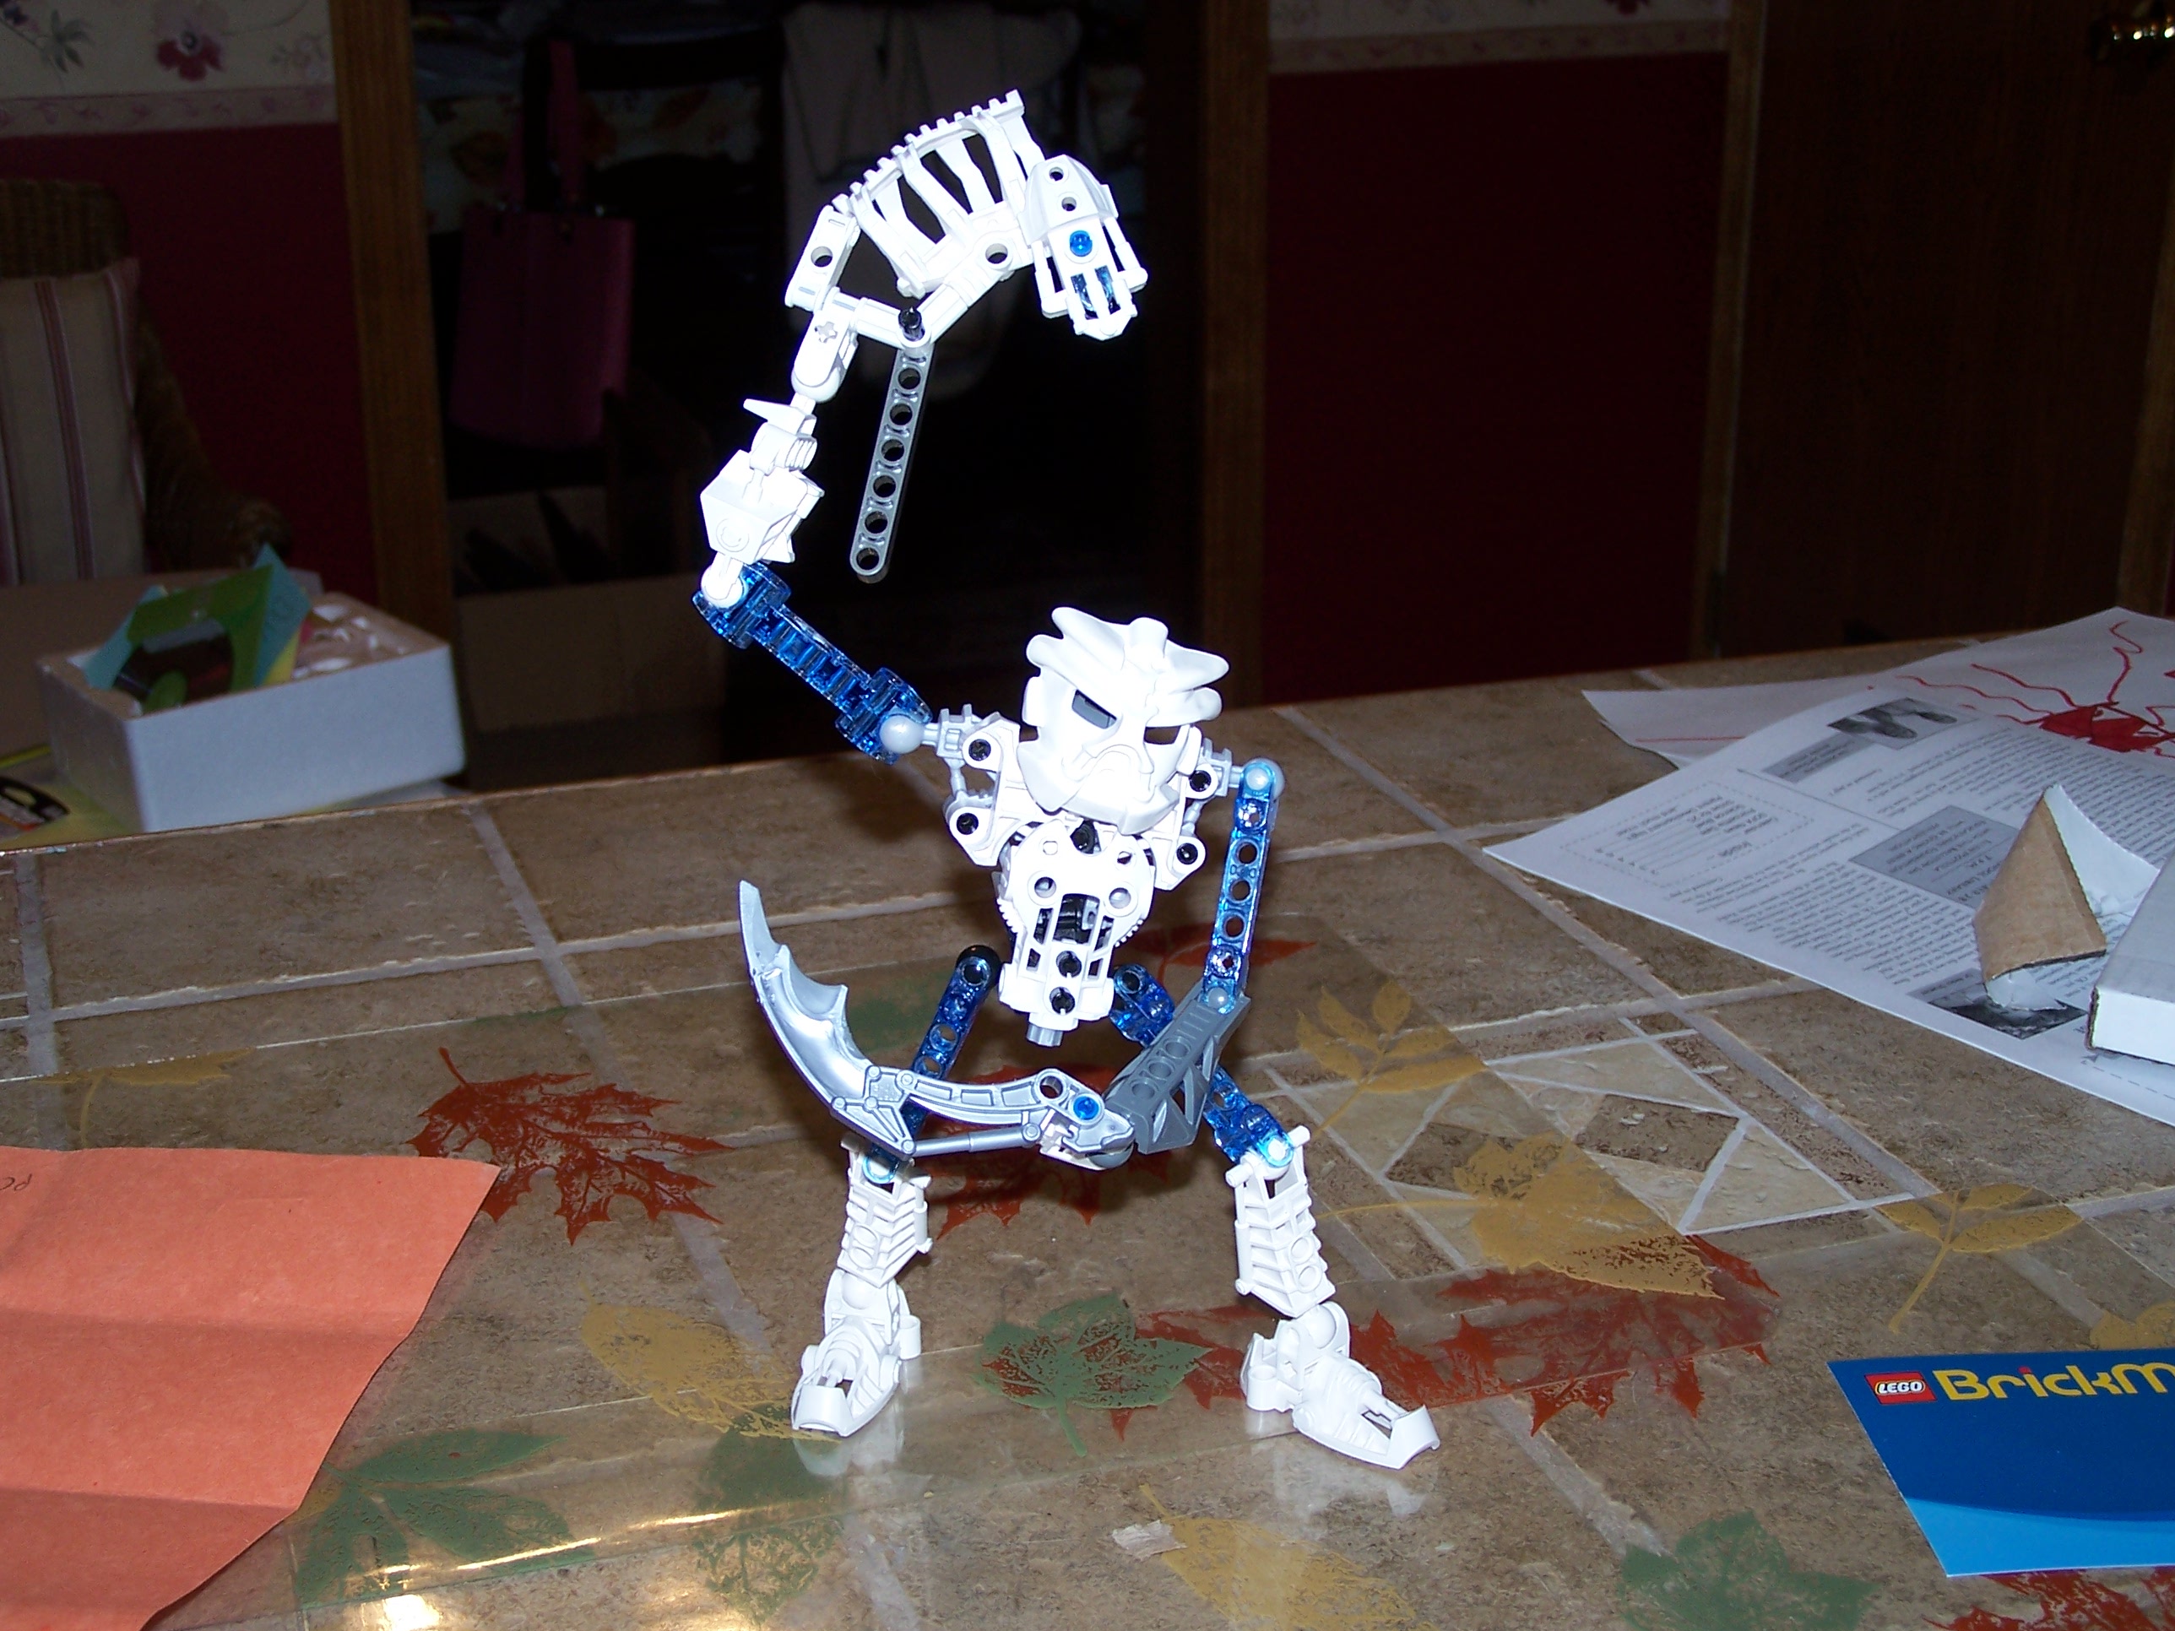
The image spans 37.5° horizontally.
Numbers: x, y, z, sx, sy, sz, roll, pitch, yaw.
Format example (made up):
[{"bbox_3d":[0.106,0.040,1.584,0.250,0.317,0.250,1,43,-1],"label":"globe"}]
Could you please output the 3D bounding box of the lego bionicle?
[{"bbox_3d":[-0.006,-0.006,0.675,0.151,0.270,0.138,-3,20,-8],"label":"lego bionicle"}]

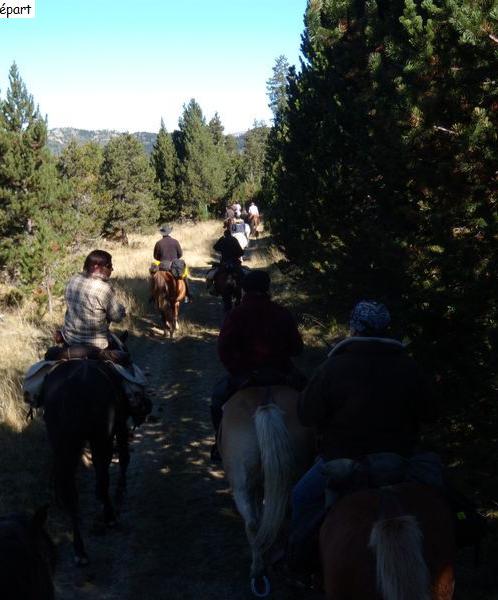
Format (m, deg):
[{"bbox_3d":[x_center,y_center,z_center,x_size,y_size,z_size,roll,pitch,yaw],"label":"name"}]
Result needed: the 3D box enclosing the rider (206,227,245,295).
[{"bbox_3d":[-0.478,-0.856,18.500,0.850,1.500,0.680,0,6,2],"label":"rider"}]

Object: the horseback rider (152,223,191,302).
[{"bbox_3d":[-1.630,-0.789,17.500,0.800,1.680,0.680,1,6,5],"label":"horseback rider"}]

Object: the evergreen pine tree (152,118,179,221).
[{"bbox_3d":[-5.688,-8.649,56.000,2.300,7.000,2.300,0,6,0],"label":"evergreen pine tree"}]

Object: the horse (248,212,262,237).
[{"bbox_3d":[0.398,-4.628,51.000,0.620,1.600,2.200,0,6,3],"label":"horse"}]

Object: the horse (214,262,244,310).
[{"bbox_3d":[-0.443,-0.170,18.900,0.620,1.620,2.200,0,6,2],"label":"horse"}]

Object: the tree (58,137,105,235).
[{"bbox_3d":[-7.291,-4.695,36.000,2.500,4.700,2.500,0,6,0],"label":"tree"}]

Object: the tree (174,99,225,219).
[{"bbox_3d":[-3.451,-9.794,58.000,3.800,8.400,3.800,0,6,0],"label":"tree"}]

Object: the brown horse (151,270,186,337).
[{"bbox_3d":[-1.627,-0.053,17.700,0.620,1.650,2.200,1,6,6],"label":"brown horse"}]

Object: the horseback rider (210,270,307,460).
[{"bbox_3d":[0.096,0.496,6.400,0.780,1.500,0.700,0,6,-3],"label":"horseback rider"}]

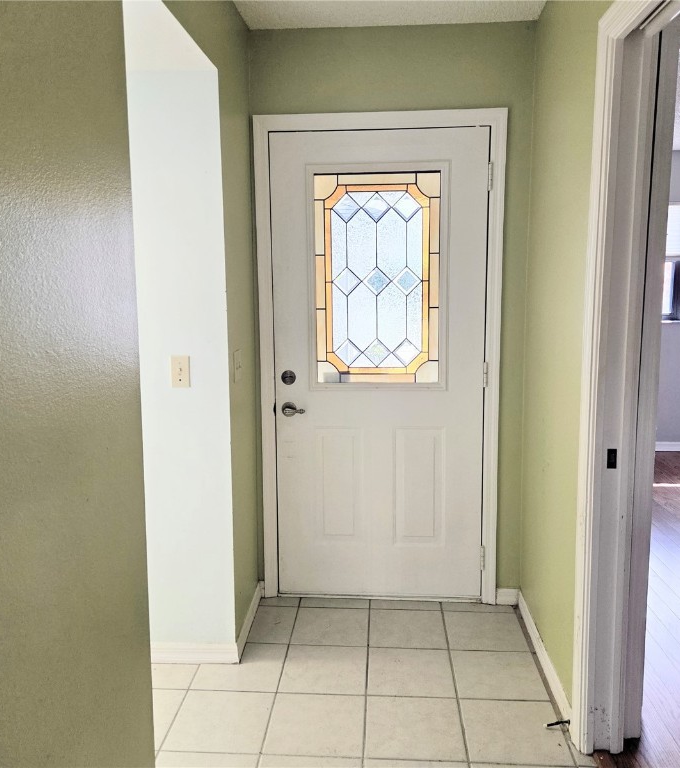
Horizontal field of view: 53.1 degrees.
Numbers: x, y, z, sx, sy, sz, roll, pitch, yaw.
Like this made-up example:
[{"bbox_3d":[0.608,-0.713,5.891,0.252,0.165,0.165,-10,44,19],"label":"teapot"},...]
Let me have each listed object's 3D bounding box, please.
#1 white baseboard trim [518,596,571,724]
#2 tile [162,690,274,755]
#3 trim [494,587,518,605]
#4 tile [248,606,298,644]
[{"bbox_3d":[0.768,1.009,2.594,0.013,0.083,0.845,0,9,5],"label":"white baseboard trim"},{"bbox_3d":[-0.390,1.115,2.251,0.308,0.010,0.308,0,9,4],"label":"tile"},{"bbox_3d":[0.750,0.949,3.041,0.100,0.082,0.014,0,8,4],"label":"trim"},{"bbox_3d":[-0.283,1.027,2.884,0.182,0.010,0.316,0,8,4],"label":"tile"}]

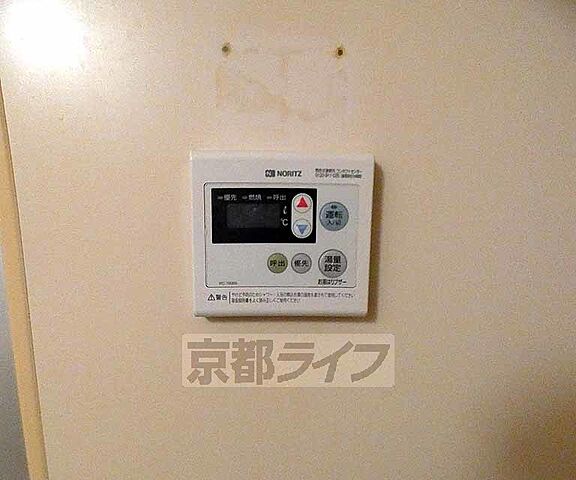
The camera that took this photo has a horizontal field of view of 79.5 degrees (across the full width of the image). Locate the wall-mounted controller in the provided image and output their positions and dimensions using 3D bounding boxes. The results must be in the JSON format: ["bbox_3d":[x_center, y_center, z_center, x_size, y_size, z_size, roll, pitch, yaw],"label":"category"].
[{"bbox_3d":[-0.004,-0.003,0.263,0.130,0.120,0.020,0,7,-2],"label":"wall-mounted controller"}]

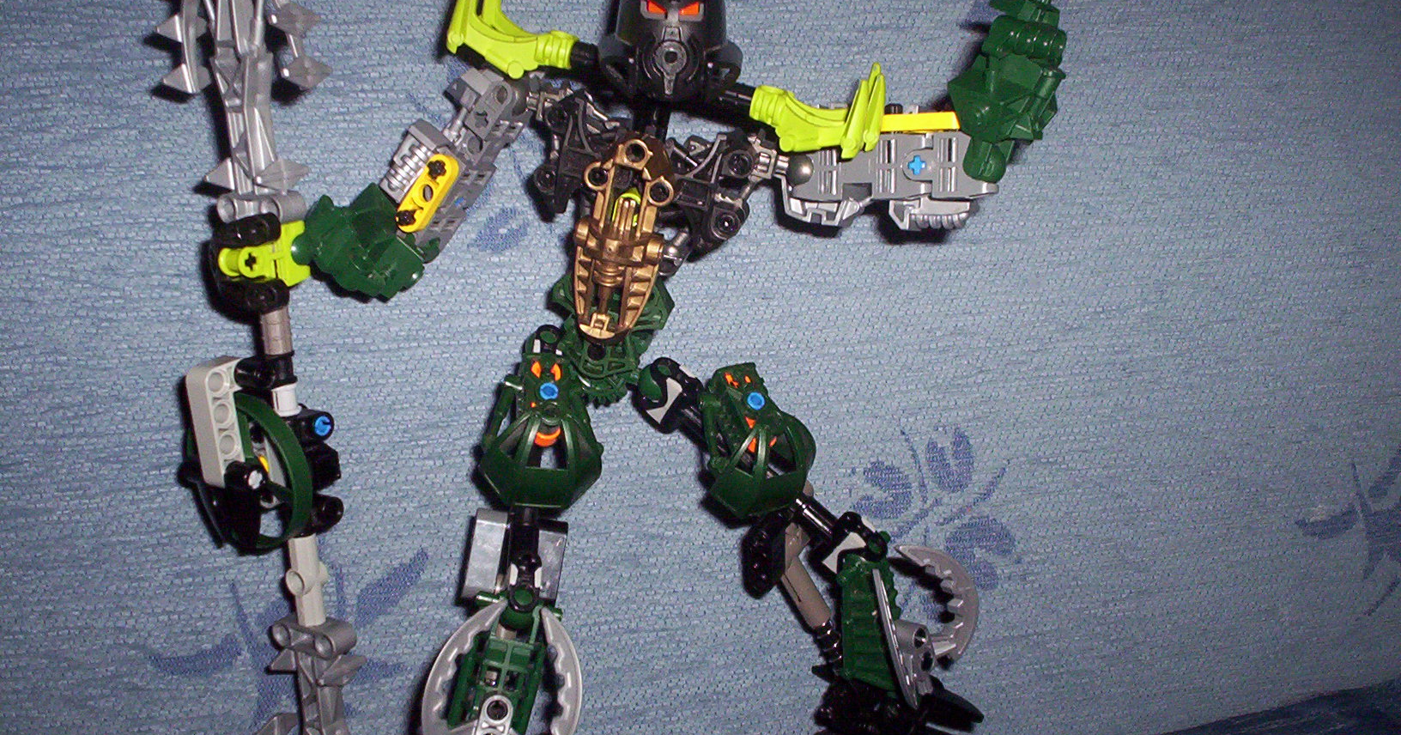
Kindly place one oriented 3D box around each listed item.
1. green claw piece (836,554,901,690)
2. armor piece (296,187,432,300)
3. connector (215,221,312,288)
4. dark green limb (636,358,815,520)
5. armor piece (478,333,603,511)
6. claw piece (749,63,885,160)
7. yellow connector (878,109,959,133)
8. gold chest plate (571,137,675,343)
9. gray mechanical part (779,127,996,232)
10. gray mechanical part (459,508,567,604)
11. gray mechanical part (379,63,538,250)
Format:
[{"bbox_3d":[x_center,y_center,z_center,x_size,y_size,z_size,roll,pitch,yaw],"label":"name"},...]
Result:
[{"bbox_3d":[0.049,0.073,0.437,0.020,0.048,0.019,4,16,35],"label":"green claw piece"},{"bbox_3d":[-0.086,-0.033,0.397,0.040,0.028,0.026,8,6,24],"label":"armor piece"},{"bbox_3d":[-0.111,-0.029,0.392,0.024,0.017,0.016,3,6,-19],"label":"connector"},{"bbox_3d":[0.008,0.016,0.388,0.045,0.029,0.027,44,-4,6],"label":"dark green limb"},{"bbox_3d":[-0.042,0.014,0.410,0.033,0.049,0.027,3,-6,-3],"label":"armor piece"},{"bbox_3d":[0.032,-0.069,0.420,0.035,0.027,0.020,8,7,19],"label":"claw piece"},{"bbox_3d":[0.054,-0.062,0.388,0.024,0.004,0.008,0,-9,0],"label":"yellow connector"},{"bbox_3d":[-0.019,-0.032,0.383,0.022,0.050,0.018,9,2,12],"label":"gold chest plate"},{"bbox_3d":[0.047,-0.048,0.390,0.053,0.026,0.022,1,5,0],"label":"gray mechanical part"},{"bbox_3d":[-0.048,0.049,0.400,0.025,0.024,0.012,9,6,-6],"label":"gray mechanical part"},{"bbox_3d":[-0.065,-0.056,0.410,0.024,0.022,0.054,21,66,20],"label":"gray mechanical part"}]

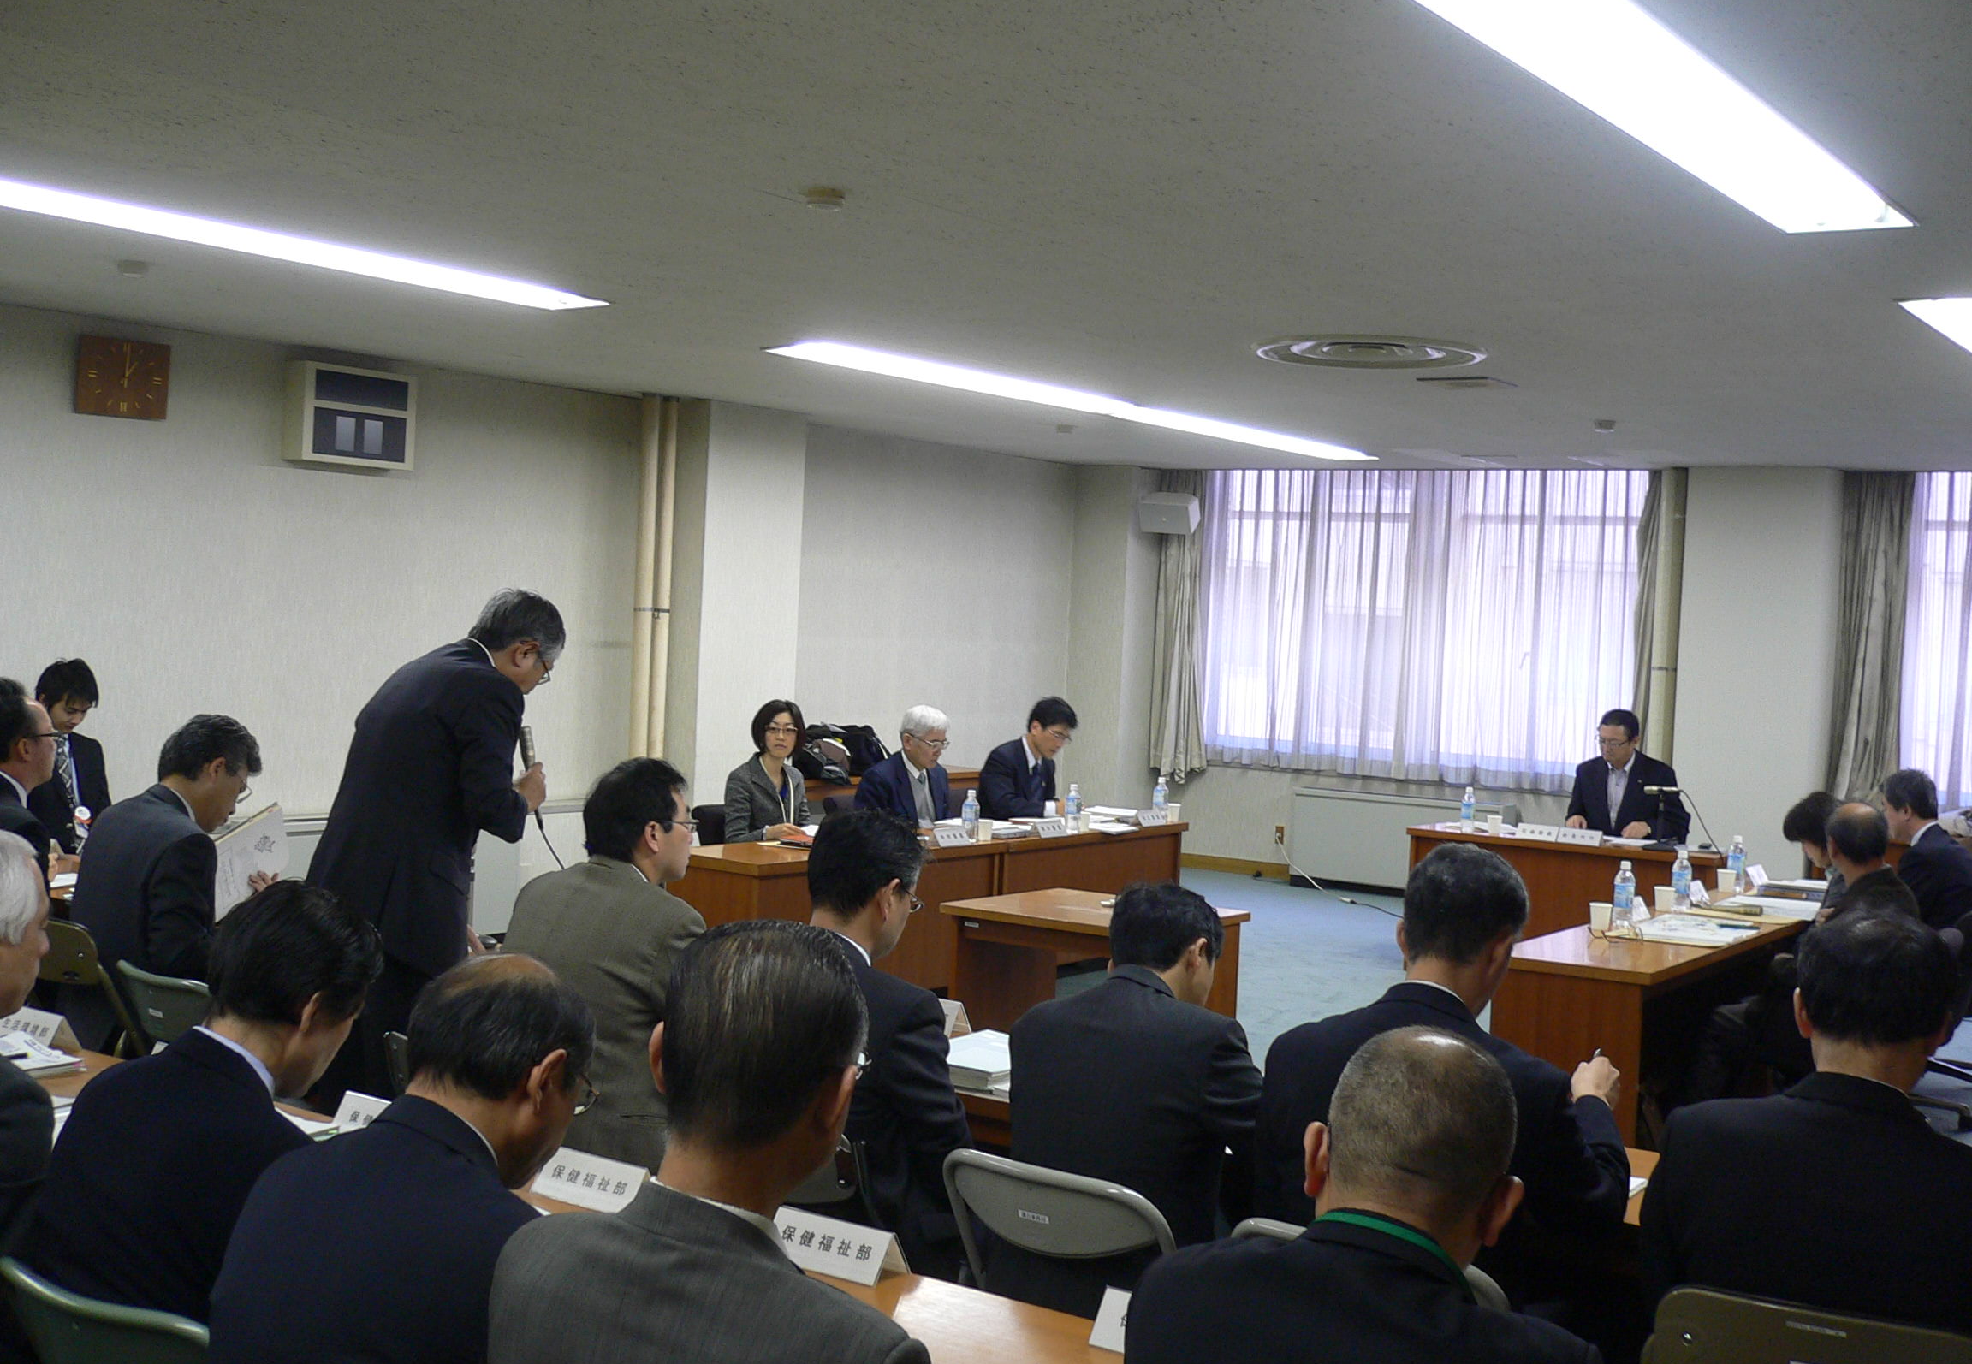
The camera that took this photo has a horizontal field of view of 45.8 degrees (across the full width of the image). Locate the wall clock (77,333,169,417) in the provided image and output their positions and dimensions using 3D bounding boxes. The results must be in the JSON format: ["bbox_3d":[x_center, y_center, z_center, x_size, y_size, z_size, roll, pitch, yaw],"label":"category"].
[{"bbox_3d":[-3.403,-1.194,9.185,0.050,0.300,0.415,4,2,33],"label":"wall clock"}]

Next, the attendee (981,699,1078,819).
[{"bbox_3d":[0.306,0.703,11.211,0.740,1.263,0.500,4,2,30],"label":"attendee"}]

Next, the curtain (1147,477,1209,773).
[{"bbox_3d":[1.266,-0.394,15.089,0.350,2.000,0.170,4,2,33],"label":"curtain"}]

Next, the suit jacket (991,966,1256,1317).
[{"bbox_3d":[0.273,0.780,4.002,0.490,0.600,0.440,4,2,38],"label":"suit jacket"}]

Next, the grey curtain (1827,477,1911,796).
[{"bbox_3d":[4.930,-0.174,13.073,0.400,2.016,0.150,4,2,33],"label":"grey curtain"}]

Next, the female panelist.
[{"bbox_3d":[-0.772,0.693,9.493,0.720,1.230,0.480,4,3,43],"label":"female panelist"}]

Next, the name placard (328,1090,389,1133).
[{"bbox_3d":[-1.041,0.760,4.050,0.208,0.068,0.090,4,2,37],"label":"name placard"}]

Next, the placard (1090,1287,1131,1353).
[{"bbox_3d":[0.244,0.848,3.064,0.208,0.068,0.090,4,2,36],"label":"placard"}]

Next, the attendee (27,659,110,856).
[{"bbox_3d":[-3.119,0.604,7.941,0.800,1.290,0.500,4,2,33],"label":"attendee"}]

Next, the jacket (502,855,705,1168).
[{"bbox_3d":[-0.697,0.684,4.651,0.500,0.640,0.430,4,3,41],"label":"jacket"}]

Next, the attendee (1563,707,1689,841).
[{"bbox_3d":[3.002,0.778,11.071,0.560,1.300,0.750,4,2,33],"label":"attendee"}]

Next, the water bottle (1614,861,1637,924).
[{"bbox_3d":[2.094,0.697,7.637,0.064,0.208,0.064,4,2,33],"label":"water bottle"}]

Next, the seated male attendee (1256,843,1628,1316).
[{"bbox_3d":[0.718,0.920,3.548,0.530,1.310,0.760,4,2,37],"label":"seated male attendee"}]

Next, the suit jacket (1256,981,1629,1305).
[{"bbox_3d":[0.748,0.810,3.878,0.570,0.620,0.480,4,2,33],"label":"suit jacket"}]

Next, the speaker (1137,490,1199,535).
[{"bbox_3d":[1.153,-1.061,14.690,0.340,0.210,0.200,4,22,23],"label":"speaker"}]

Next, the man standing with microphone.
[{"bbox_3d":[-1.182,0.615,4.999,0.510,1.650,0.650,4,2,36],"label":"man standing with microphone"}]

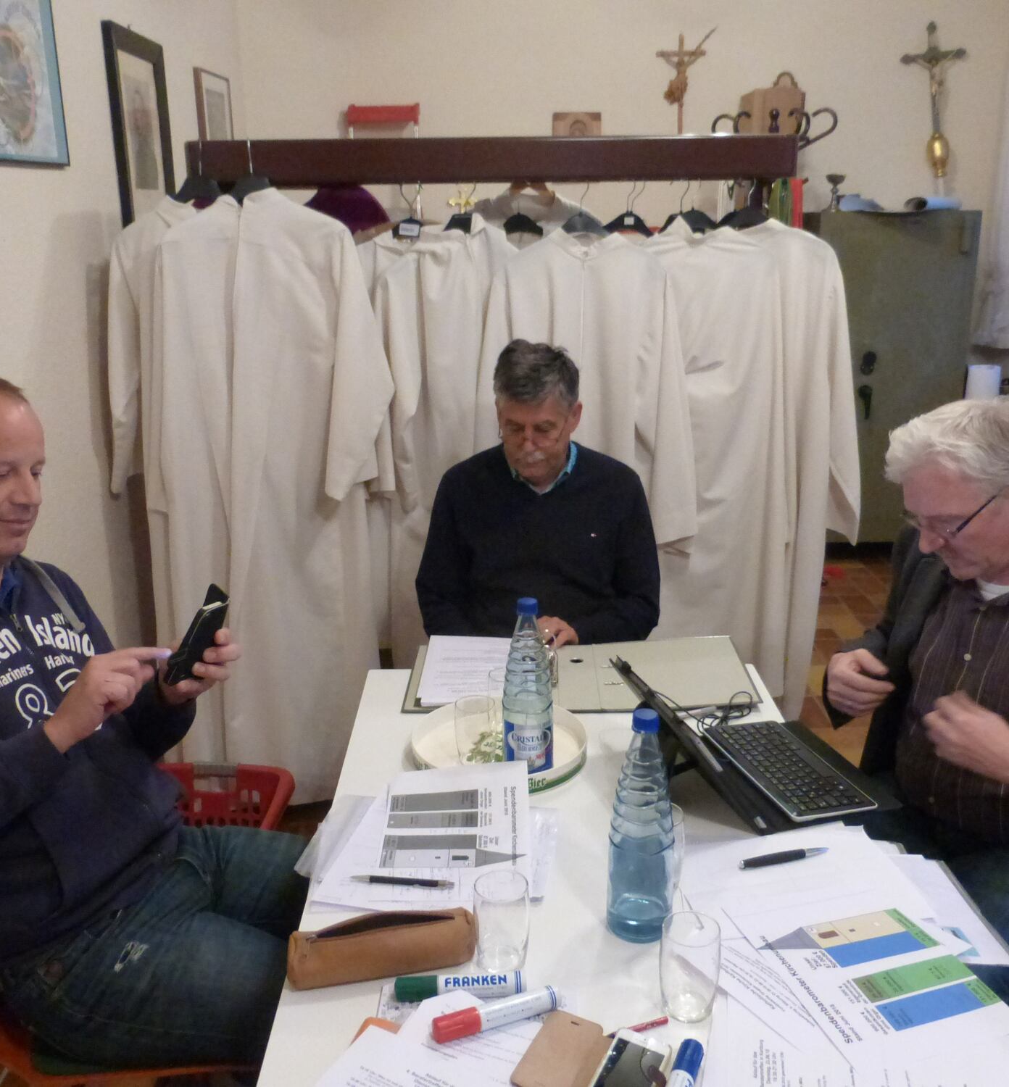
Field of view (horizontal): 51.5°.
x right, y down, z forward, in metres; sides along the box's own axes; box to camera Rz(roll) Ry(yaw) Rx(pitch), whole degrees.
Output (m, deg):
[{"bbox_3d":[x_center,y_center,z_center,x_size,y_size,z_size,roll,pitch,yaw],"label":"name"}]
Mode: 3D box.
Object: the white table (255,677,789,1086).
[{"bbox_3d":[0.122,0.796,1.530,0.765,0.740,1.350,-1,17,0],"label":"white table"}]

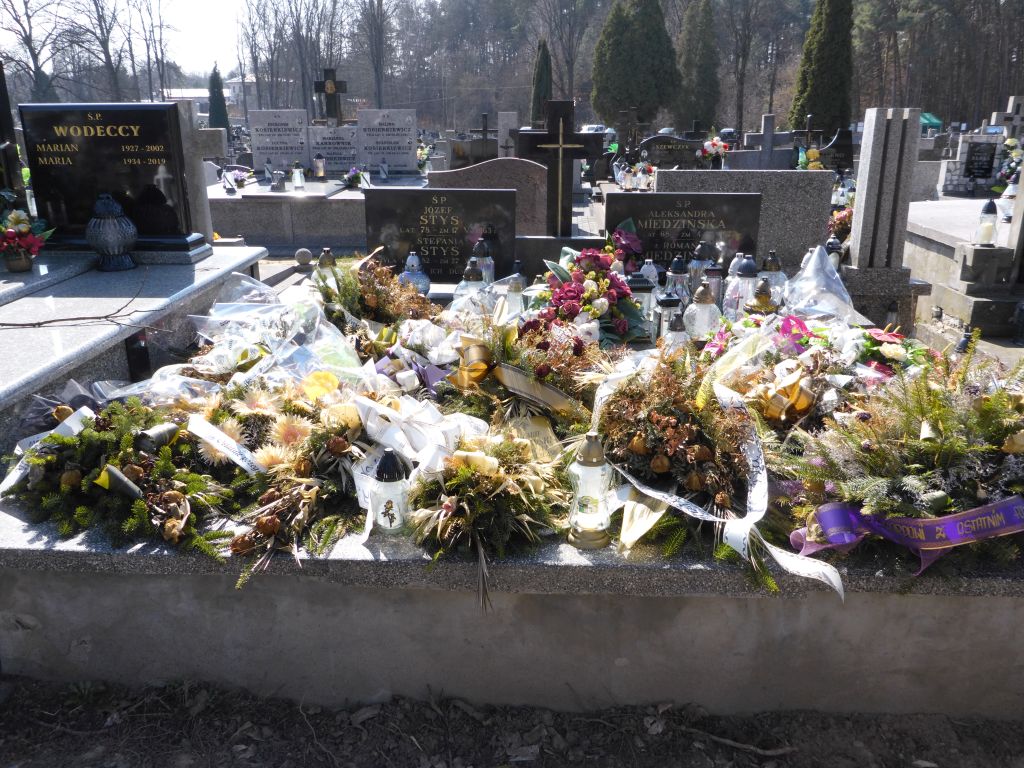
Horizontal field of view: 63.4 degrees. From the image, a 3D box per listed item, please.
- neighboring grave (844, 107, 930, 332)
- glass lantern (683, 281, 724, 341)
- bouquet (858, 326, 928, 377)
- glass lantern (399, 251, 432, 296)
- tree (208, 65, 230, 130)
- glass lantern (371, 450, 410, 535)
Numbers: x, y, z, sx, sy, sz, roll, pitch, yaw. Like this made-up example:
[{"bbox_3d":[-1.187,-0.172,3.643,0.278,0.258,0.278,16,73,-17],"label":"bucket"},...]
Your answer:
[{"bbox_3d":[2.082,-0.910,4.650,0.420,1.200,0.360,2,18,8],"label":"neighboring grave"},{"bbox_3d":[0.873,-0.341,3.800,0.175,0.260,0.175,0,17,0],"label":"glass lantern"},{"bbox_3d":[1.651,-0.141,3.600,0.260,0.170,0.260,2,18,6],"label":"bouquet"},{"bbox_3d":[-0.481,-0.544,4.100,0.148,0.220,0.148,2,18,6],"label":"glass lantern"},{"bbox_3d":[-11.721,-11.142,33.192,0.980,3.320,0.980,0,18,0],"label":"tree"},{"bbox_3d":[-0.346,0.295,2.340,0.094,0.230,0.094,2,18,6],"label":"glass lantern"}]

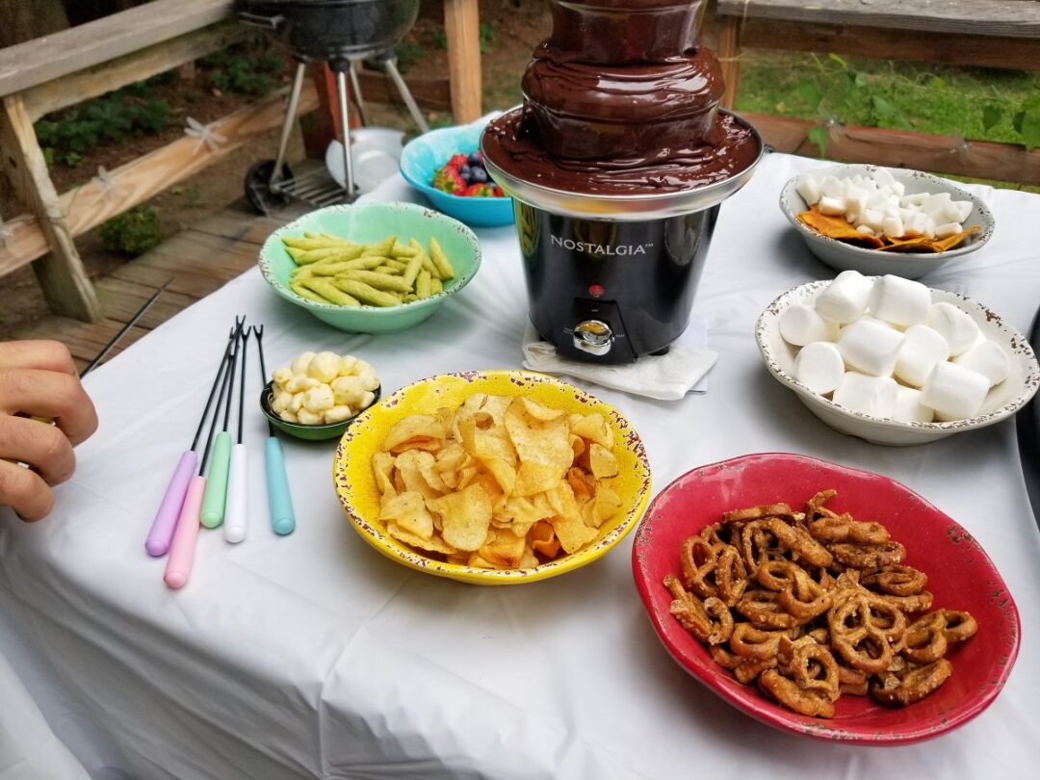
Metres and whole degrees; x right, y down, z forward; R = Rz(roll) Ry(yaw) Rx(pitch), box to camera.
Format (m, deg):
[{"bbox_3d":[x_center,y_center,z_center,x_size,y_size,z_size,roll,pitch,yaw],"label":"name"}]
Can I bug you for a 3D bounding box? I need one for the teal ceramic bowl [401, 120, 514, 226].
[{"bbox_3d":[-0.031,-0.216,0.808,0.186,0.055,0.186,0,38,0],"label":"teal ceramic bowl"}]

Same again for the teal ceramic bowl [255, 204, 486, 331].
[{"bbox_3d":[-0.122,-0.097,0.665,0.183,0.055,0.183,0,38,0],"label":"teal ceramic bowl"}]

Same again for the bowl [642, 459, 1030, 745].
[{"bbox_3d":[0.154,0.111,0.414,0.178,0.055,0.178,0,38,0],"label":"bowl"}]

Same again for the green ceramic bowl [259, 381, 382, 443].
[{"bbox_3d":[-0.139,0.010,0.558,0.083,0.024,0.083,0,38,0],"label":"green ceramic bowl"}]

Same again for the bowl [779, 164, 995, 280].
[{"bbox_3d":[0.328,-0.145,0.716,0.185,0.055,0.185,0,38,0],"label":"bowl"}]

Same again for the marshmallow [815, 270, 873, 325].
[{"bbox_3d":[0.237,-0.068,0.572,0.033,0.033,0.033,-7,53,59],"label":"marshmallow"}]

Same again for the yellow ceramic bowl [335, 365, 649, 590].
[{"bbox_3d":[-0.015,0.059,0.478,0.179,0.055,0.179,0,38,0],"label":"yellow ceramic bowl"}]

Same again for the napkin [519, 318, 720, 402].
[{"bbox_3d":[0.076,-0.034,0.620,0.157,0.014,0.090,13,40,16],"label":"napkin"}]

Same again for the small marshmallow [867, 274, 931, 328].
[{"bbox_3d":[0.277,-0.065,0.571,0.035,0.033,0.033,14,38,2],"label":"small marshmallow"}]

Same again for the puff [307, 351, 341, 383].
[{"bbox_3d":[-0.135,-0.016,0.540,0.025,0.023,0.023,0,38,0],"label":"puff"}]

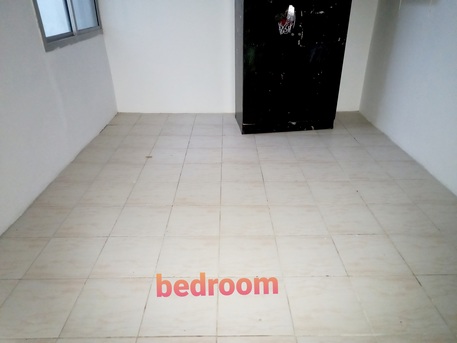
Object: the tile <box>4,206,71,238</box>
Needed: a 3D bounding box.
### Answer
[{"bbox_3d":[-1.427,0.377,2.483,0.390,0.010,0.390,-1,27,0],"label":"tile"}]

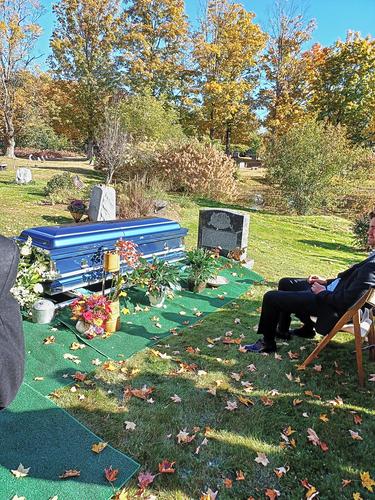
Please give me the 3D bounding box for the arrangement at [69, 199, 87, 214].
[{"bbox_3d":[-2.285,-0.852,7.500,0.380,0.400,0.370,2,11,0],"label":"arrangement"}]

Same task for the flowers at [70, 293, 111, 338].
[{"bbox_3d":[-0.837,0.571,3.150,0.360,0.380,0.330,-2,14,-15],"label":"flowers"}]

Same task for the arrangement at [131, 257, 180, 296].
[{"bbox_3d":[-0.346,0.308,3.900,0.520,0.460,0.460,0,13,-5],"label":"arrangement"}]

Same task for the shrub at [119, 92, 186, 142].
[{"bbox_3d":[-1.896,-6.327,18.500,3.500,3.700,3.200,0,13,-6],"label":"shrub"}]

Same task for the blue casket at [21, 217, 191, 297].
[{"bbox_3d":[-0.945,-0.070,4.530,0.690,0.600,2.100,13,16,38],"label":"blue casket"}]

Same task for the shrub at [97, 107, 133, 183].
[{"bbox_3d":[-2.588,-3.704,12.800,1.250,2.750,1.200,2,11,0],"label":"shrub"}]

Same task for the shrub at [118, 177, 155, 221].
[{"bbox_3d":[-1.282,-1.269,8.900,0.900,1.000,0.850,2,11,0],"label":"shrub"}]

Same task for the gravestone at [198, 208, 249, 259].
[{"bbox_3d":[0.625,-0.253,6.100,0.830,0.820,0.220,8,13,30],"label":"gravestone"}]

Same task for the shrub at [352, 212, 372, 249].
[{"bbox_3d":[4.957,-0.540,10.000,0.900,0.950,0.900,2,11,0],"label":"shrub"}]

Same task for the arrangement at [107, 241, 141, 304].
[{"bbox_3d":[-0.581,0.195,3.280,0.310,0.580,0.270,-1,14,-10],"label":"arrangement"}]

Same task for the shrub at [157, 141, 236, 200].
[{"bbox_3d":[0.419,-3.699,16.800,3.500,2.700,2.800,2,11,0],"label":"shrub"}]

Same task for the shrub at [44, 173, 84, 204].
[{"bbox_3d":[-3.372,-1.686,9.900,1.000,0.820,0.950,2,11,0],"label":"shrub"}]

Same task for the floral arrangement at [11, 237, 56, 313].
[{"bbox_3d":[-1.512,0.257,3.500,0.520,0.760,0.400,1,13,-3],"label":"floral arrangement"}]

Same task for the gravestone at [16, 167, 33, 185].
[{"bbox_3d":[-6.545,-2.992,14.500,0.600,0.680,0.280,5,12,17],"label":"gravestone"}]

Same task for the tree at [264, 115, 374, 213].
[{"bbox_3d":[4.680,-3.006,13.000,3.850,3.400,3.500,6,14,19],"label":"tree"}]

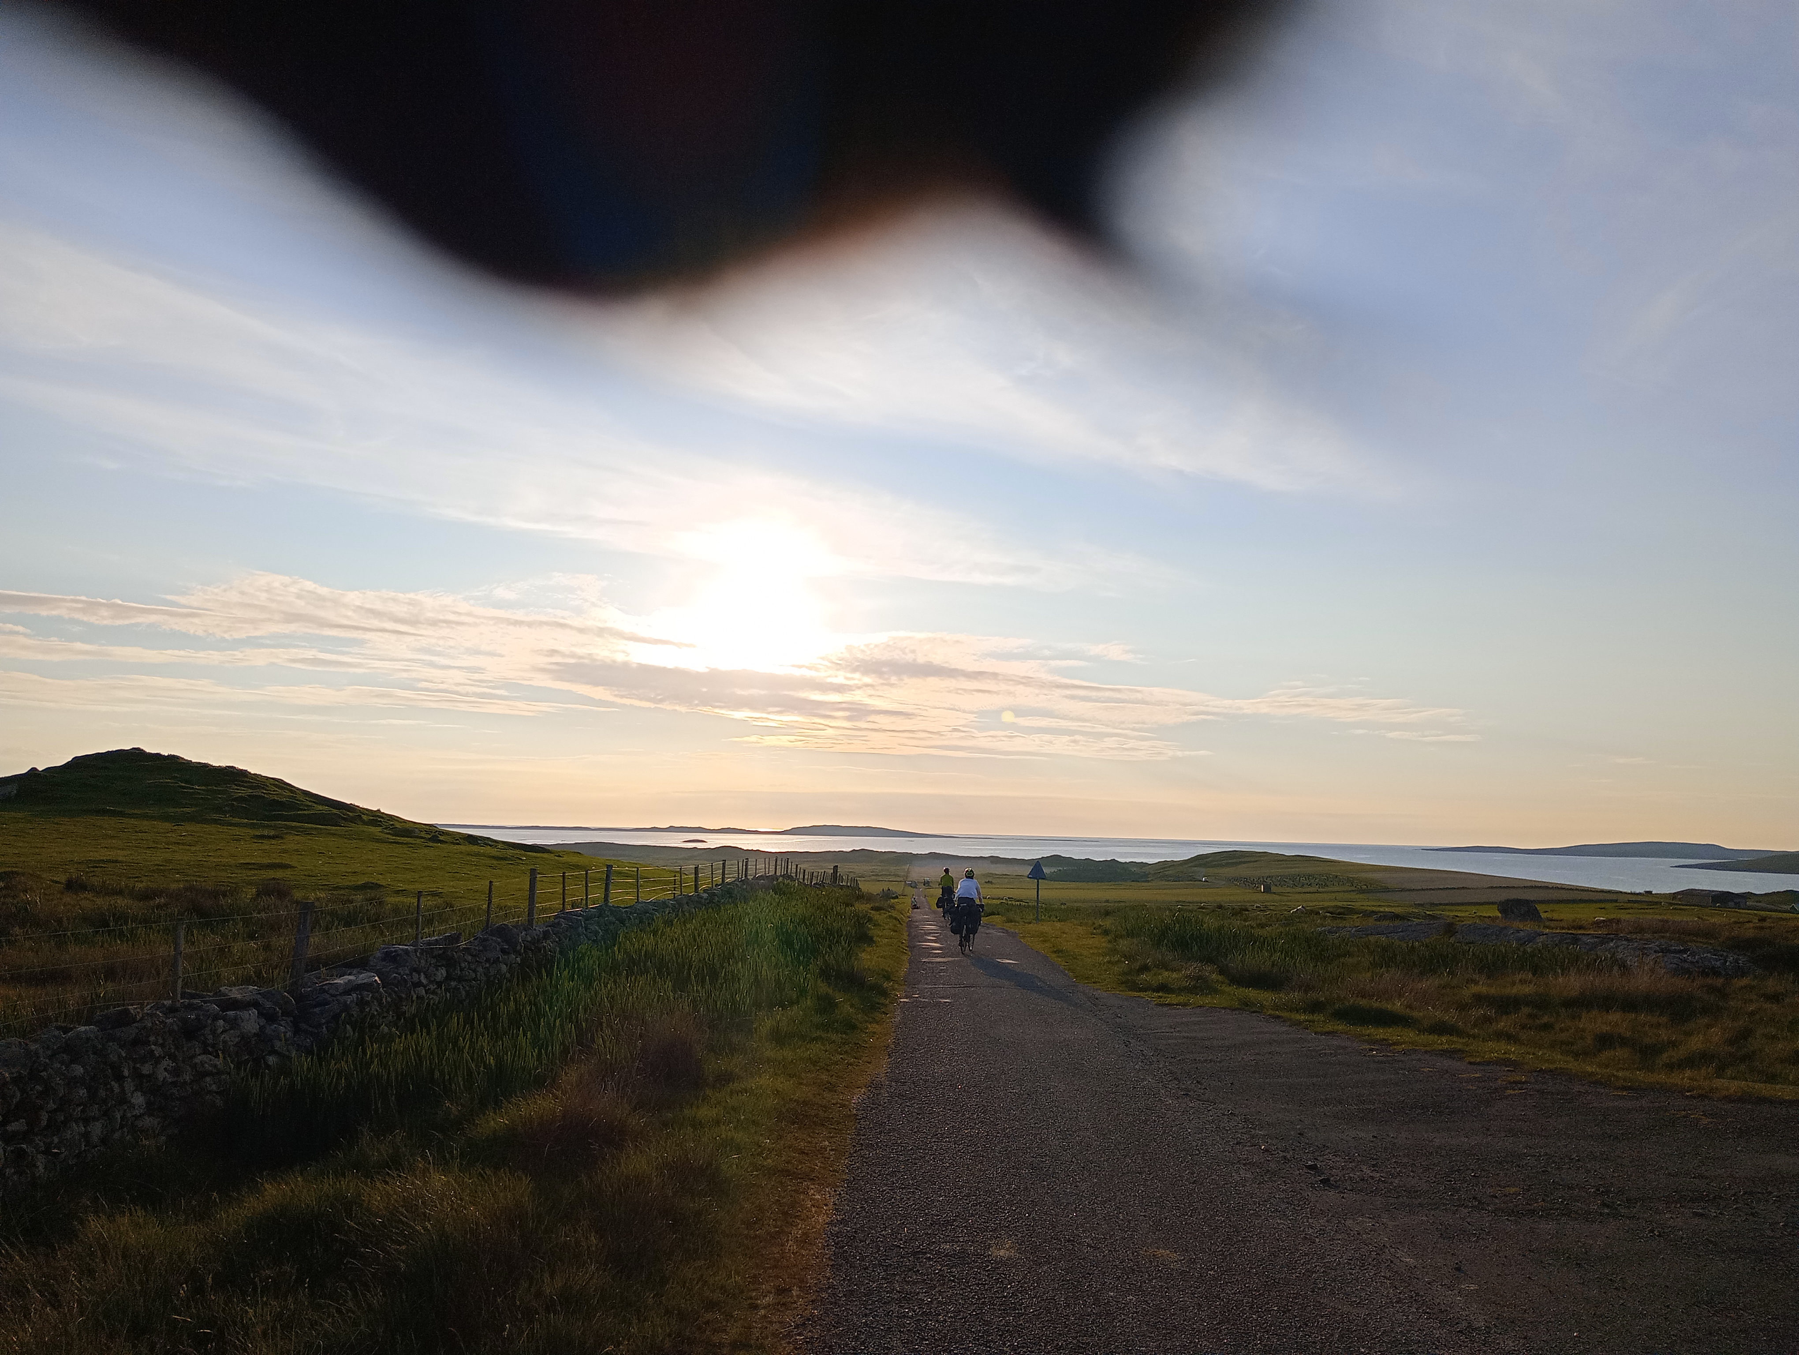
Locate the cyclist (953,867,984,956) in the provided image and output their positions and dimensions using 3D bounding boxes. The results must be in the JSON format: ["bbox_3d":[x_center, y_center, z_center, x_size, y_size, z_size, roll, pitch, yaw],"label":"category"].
[{"bbox_3d":[1.365,4.646,29.000,0.620,1.710,1.680,1,-6,2],"label":"cyclist"}]

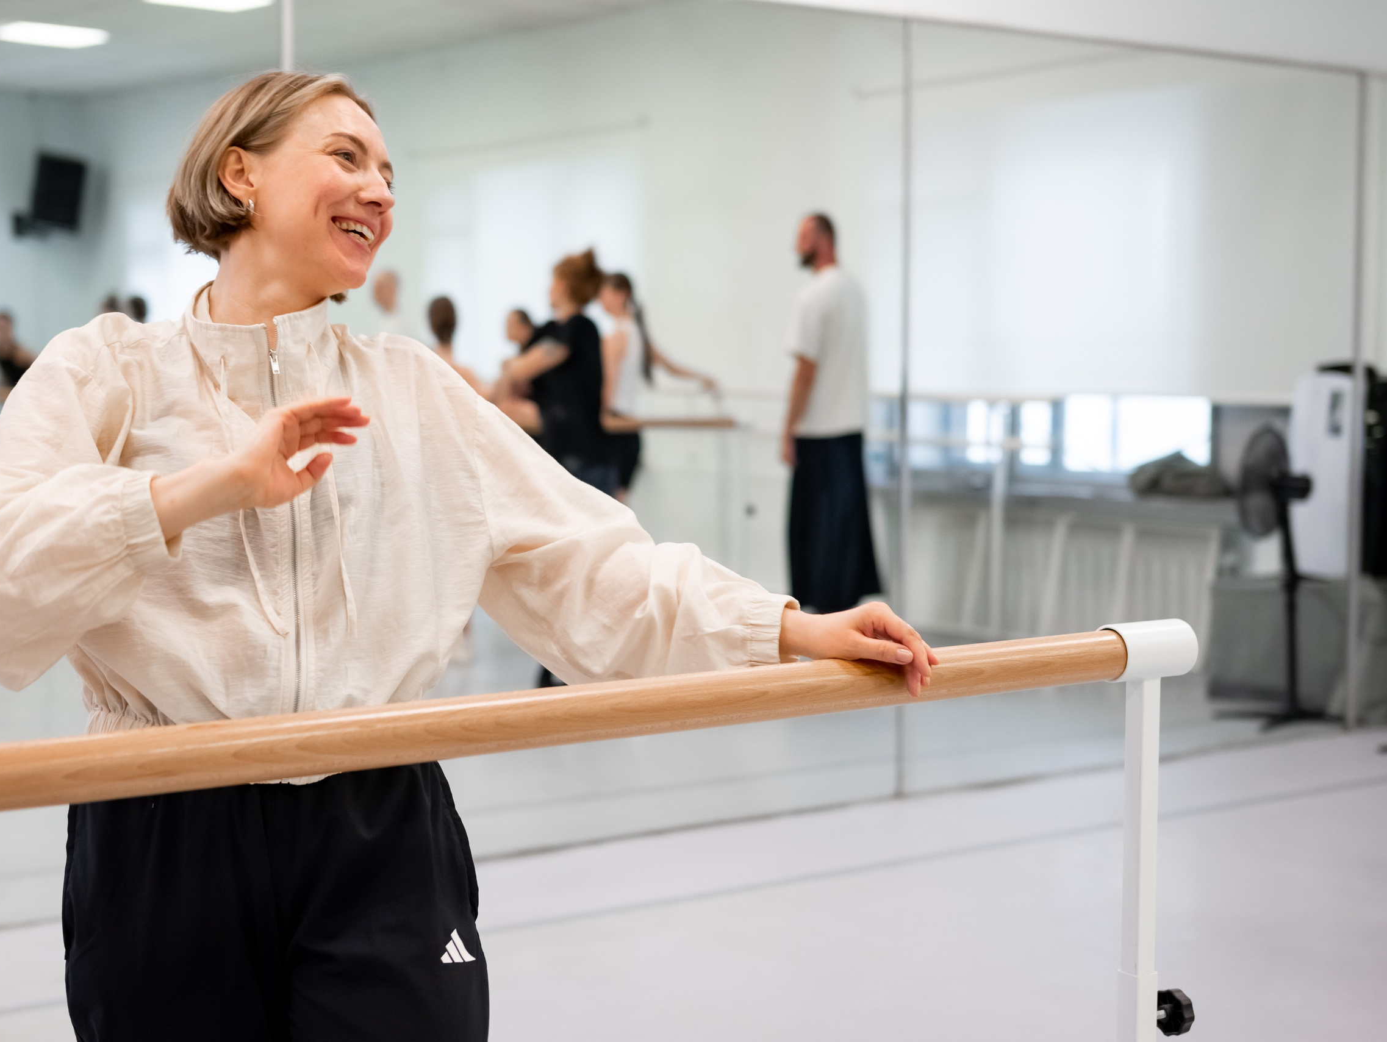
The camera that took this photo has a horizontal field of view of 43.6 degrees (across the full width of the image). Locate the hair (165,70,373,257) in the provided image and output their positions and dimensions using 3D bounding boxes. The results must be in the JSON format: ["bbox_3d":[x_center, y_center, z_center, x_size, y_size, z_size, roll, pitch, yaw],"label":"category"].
[{"bbox_3d":[-0.414,-0.345,1.715,0.205,0.215,0.180,-5,-15,30],"label":"hair"}]

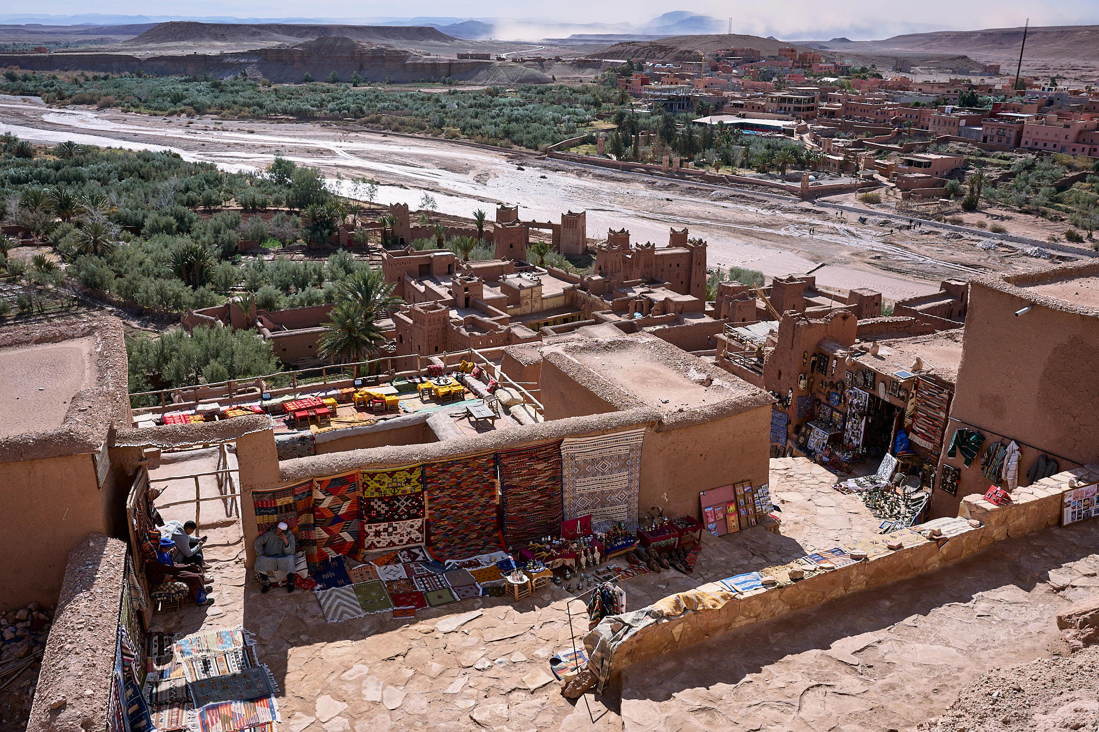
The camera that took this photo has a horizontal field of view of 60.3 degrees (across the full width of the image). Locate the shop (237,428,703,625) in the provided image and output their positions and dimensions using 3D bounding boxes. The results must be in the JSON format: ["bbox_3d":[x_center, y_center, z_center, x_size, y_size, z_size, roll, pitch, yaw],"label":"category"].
[{"bbox_3d":[-1.302,2.789,17.668,8.600,2.300,2.200,-4,20,-11],"label":"shop"}]

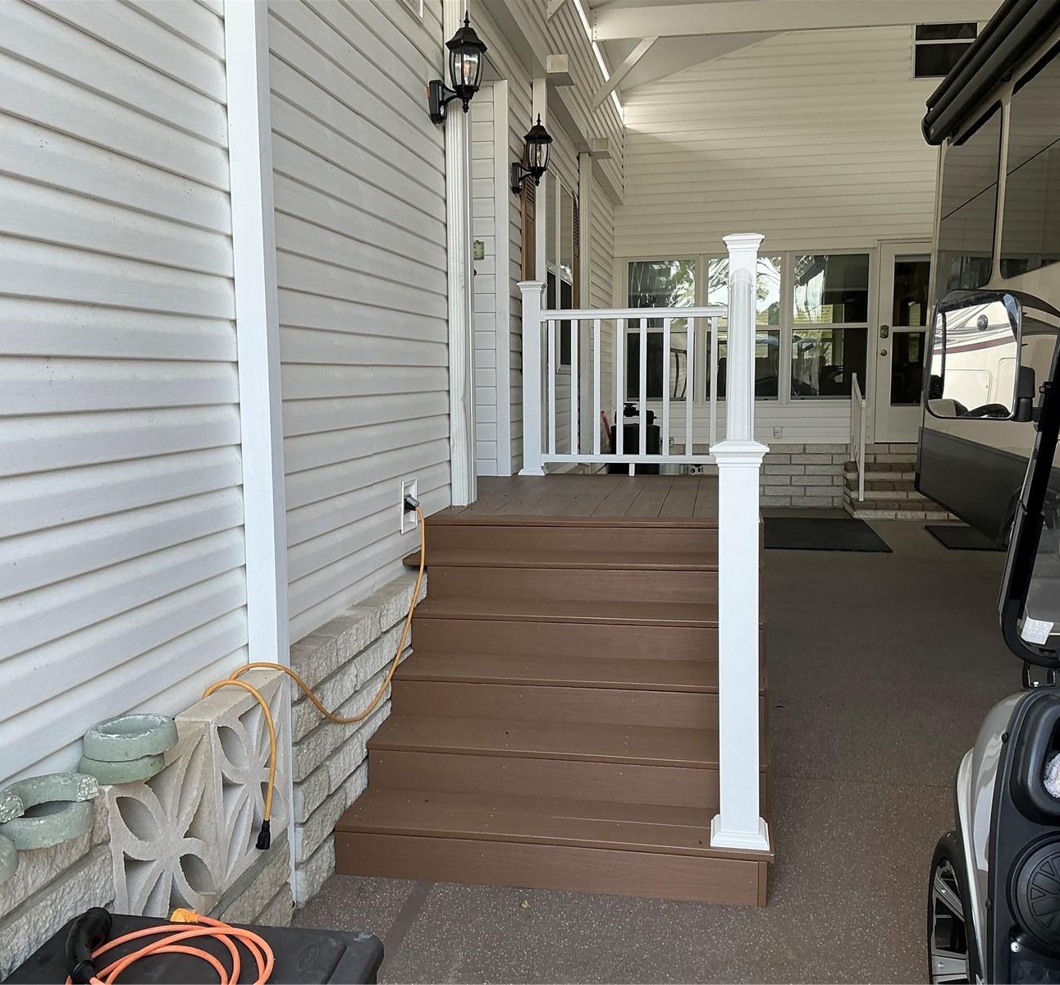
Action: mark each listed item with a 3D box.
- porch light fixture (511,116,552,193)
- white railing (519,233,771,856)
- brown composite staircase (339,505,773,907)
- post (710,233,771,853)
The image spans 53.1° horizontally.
[{"bbox_3d":[0.024,-1.877,5.909,0.230,0.426,0.164,1,6,10],"label":"porch light fixture"},{"bbox_3d":[0.303,-0.114,4.495,1.307,1.802,3.328,1,6,10],"label":"white railing"},{"bbox_3d":[0.159,0.602,3.600,1.251,0.869,1.431,1,6,10],"label":"brown composite staircase"},{"bbox_3d":[0.576,0.144,2.857,0.155,1.626,0.155,1,6,10],"label":"post"}]

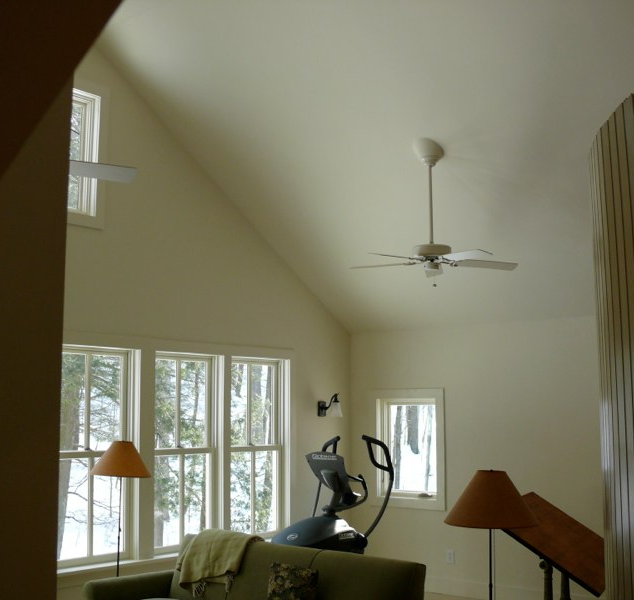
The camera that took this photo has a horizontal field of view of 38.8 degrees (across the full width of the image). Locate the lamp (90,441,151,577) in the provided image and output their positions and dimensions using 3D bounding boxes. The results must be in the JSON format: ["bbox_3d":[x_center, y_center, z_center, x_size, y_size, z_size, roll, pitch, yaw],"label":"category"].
[{"bbox_3d":[-1.299,1.663,5.916,0.405,1.457,0.405,0,-7,0],"label":"lamp"}]

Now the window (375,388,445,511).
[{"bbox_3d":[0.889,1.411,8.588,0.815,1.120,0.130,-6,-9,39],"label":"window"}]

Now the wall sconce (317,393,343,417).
[{"bbox_3d":[0.144,1.006,8.606,0.235,0.225,0.140,-6,-9,39],"label":"wall sconce"}]

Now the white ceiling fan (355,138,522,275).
[{"bbox_3d":[0.829,-0.679,6.614,1.280,1.032,1.250,0,-7,0],"label":"white ceiling fan"}]

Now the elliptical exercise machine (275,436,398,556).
[{"bbox_3d":[0.201,1.819,7.233,0.760,1.467,1.650,-6,-9,39],"label":"elliptical exercise machine"}]

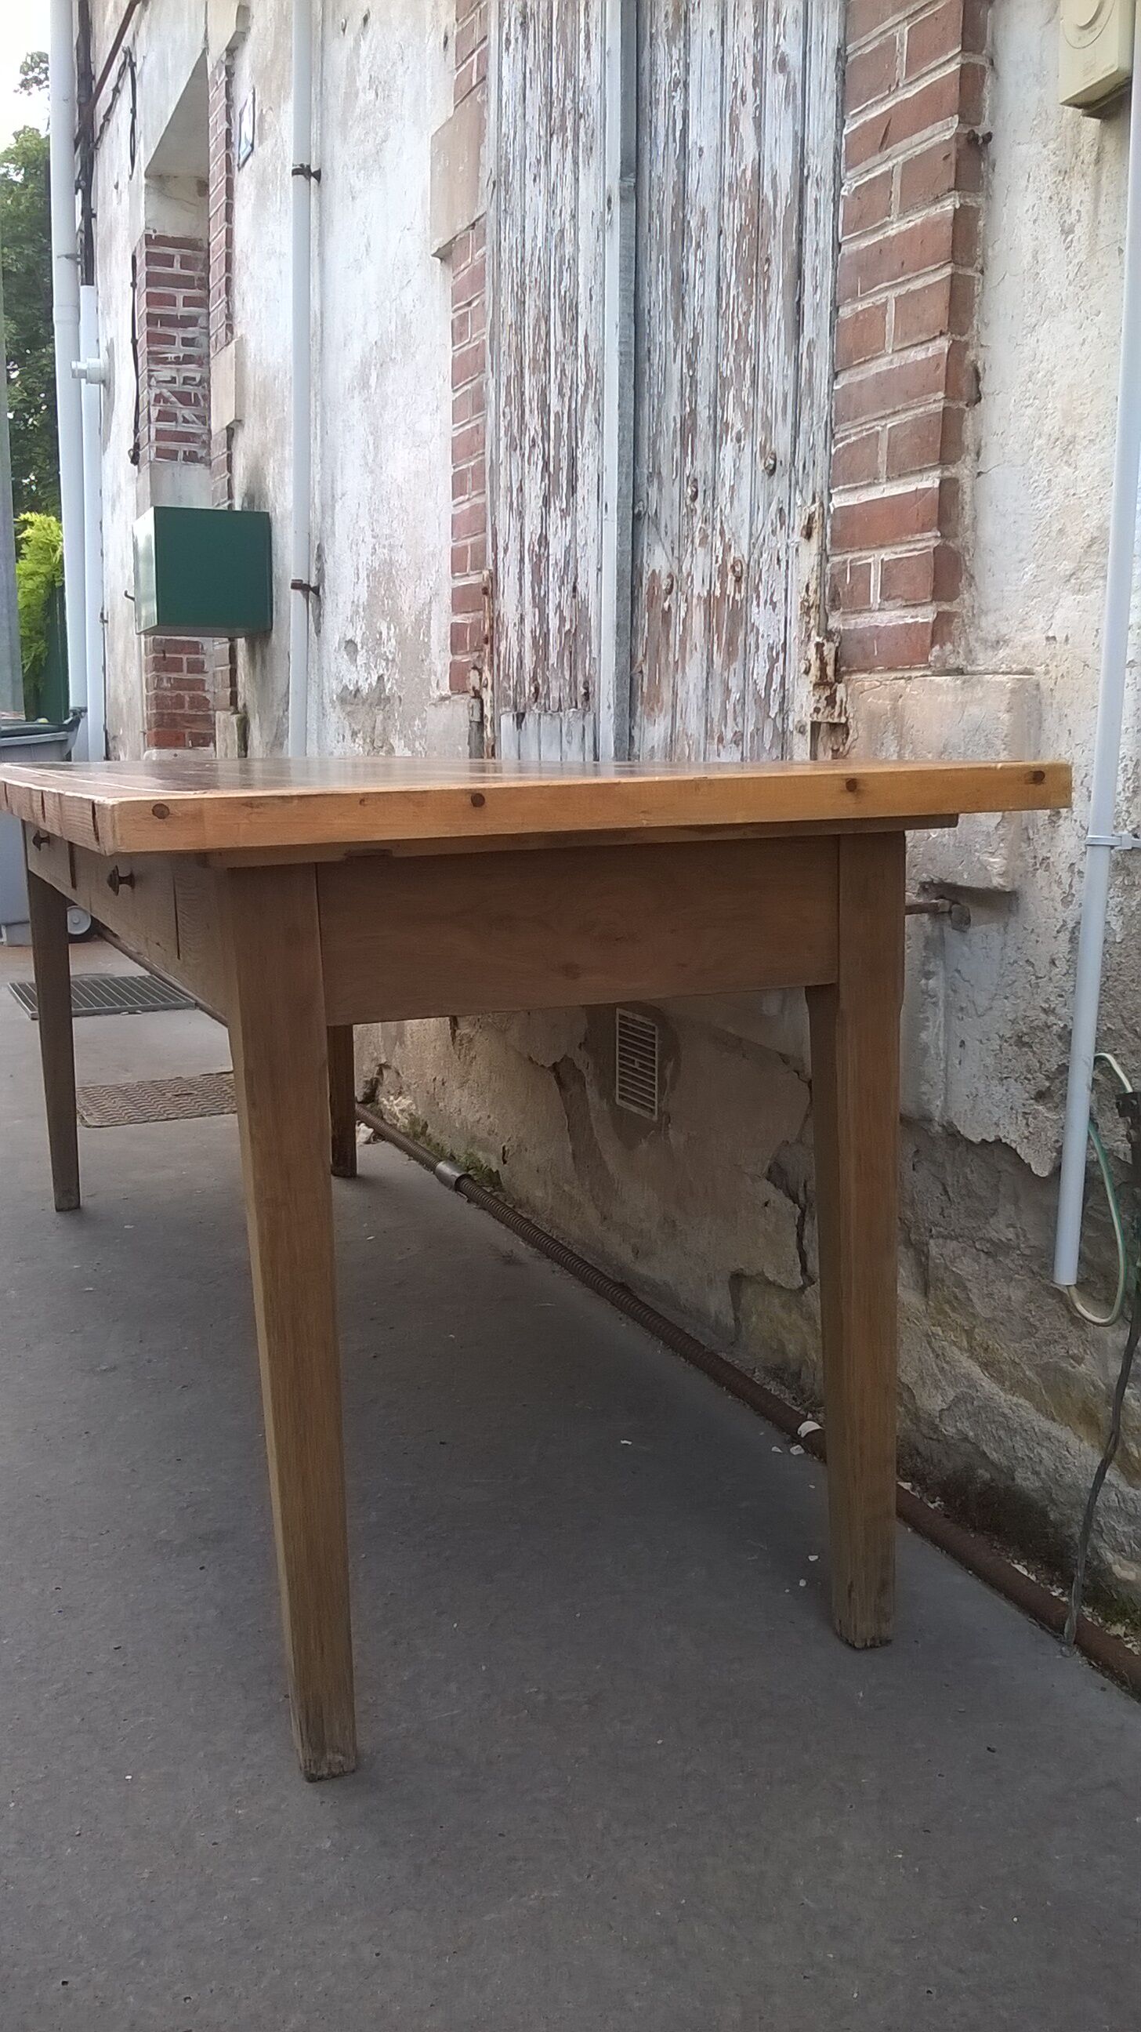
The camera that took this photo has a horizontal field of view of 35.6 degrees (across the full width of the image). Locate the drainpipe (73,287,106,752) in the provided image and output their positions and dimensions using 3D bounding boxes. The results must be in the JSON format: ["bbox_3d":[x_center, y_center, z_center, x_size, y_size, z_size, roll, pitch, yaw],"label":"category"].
[{"bbox_3d":[-2.114,-1.800,7.915,0.085,2.718,0.080,-3,10,-22],"label":"drainpipe"}]

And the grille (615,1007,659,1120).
[{"bbox_3d":[0.096,0.071,2.566,0.015,0.141,0.146,-3,10,-22],"label":"grille"}]

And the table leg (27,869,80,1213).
[{"bbox_3d":[-0.919,0.042,3.180,0.066,0.620,0.066,-4,10,-21],"label":"table leg"}]

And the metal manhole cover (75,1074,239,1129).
[{"bbox_3d":[-0.896,0.194,4.173,0.500,0.022,0.515,-5,10,-21],"label":"metal manhole cover"}]

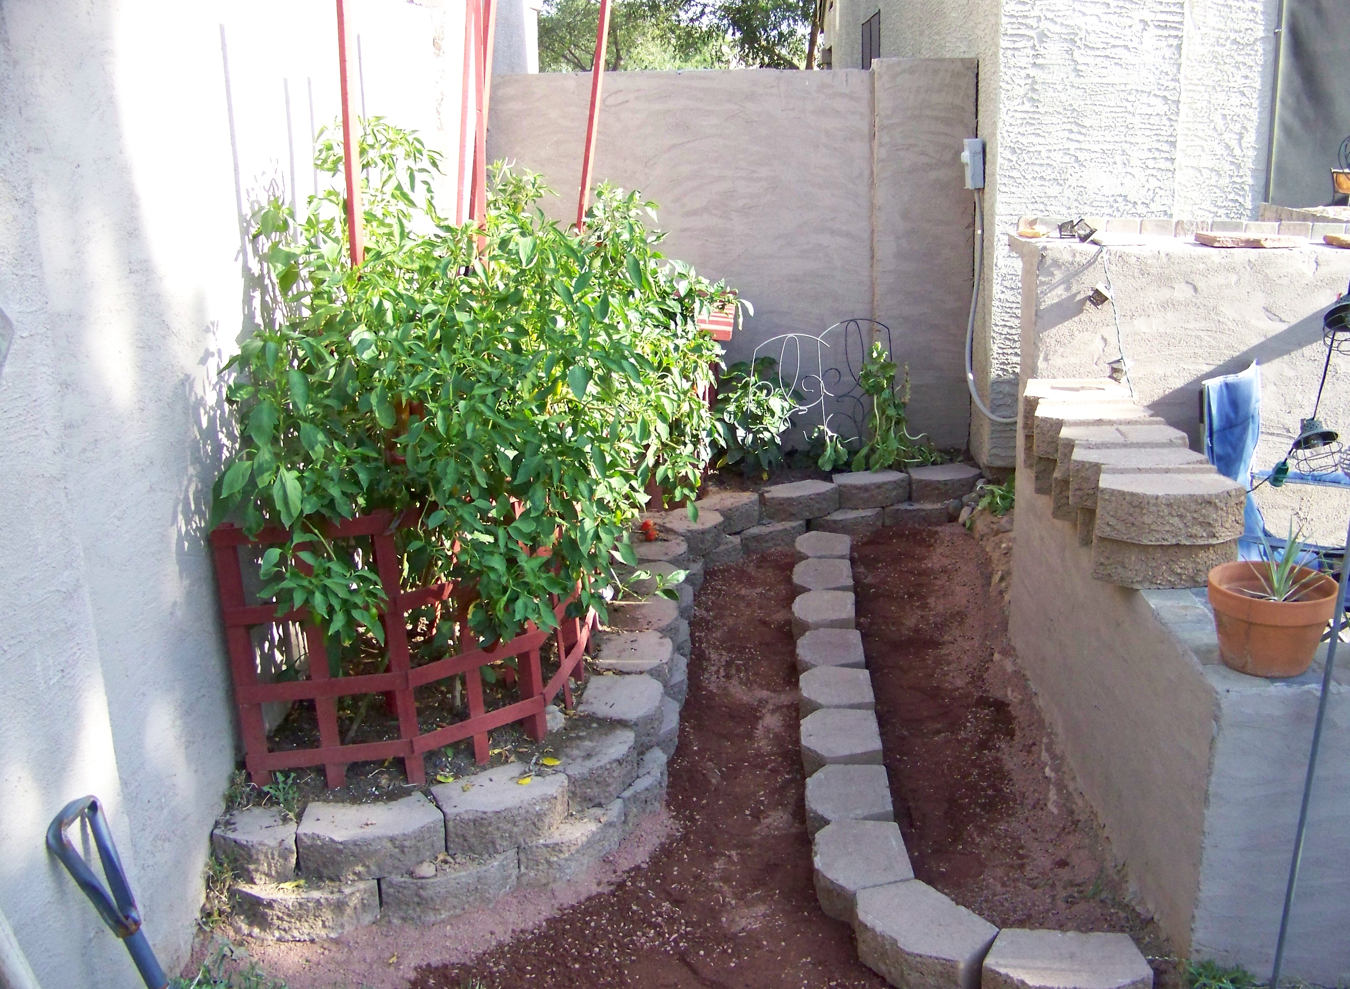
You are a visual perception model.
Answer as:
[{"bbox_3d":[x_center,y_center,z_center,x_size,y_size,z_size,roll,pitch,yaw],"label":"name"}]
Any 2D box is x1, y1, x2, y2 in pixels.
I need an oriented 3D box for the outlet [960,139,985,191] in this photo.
[{"bbox_3d":[1.093,-1.213,5.150,0.085,0.178,0.090,-2,16,0],"label":"outlet"}]

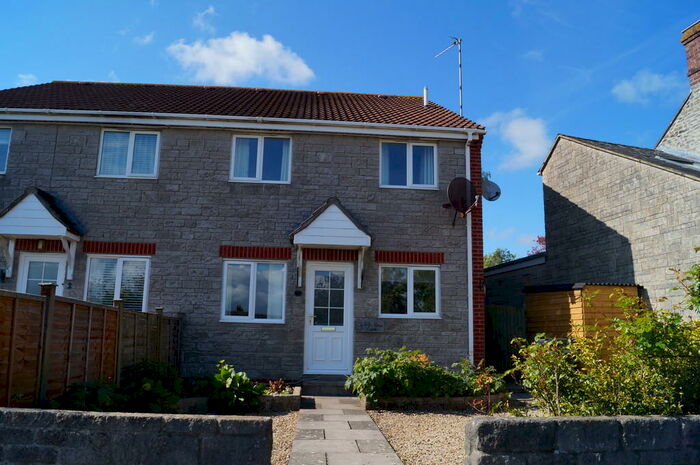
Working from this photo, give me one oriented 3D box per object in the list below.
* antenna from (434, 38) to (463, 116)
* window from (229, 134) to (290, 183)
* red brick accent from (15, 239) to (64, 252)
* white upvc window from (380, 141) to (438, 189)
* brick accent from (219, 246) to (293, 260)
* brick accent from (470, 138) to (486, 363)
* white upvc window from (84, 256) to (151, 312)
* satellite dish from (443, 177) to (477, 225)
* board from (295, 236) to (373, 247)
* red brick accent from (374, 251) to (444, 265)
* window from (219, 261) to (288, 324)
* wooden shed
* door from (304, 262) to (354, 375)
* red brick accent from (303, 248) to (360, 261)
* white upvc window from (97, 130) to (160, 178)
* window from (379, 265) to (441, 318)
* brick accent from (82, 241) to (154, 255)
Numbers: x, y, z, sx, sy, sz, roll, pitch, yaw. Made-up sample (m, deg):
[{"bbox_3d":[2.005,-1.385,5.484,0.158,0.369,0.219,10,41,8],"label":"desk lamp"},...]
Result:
[{"bbox_3d":[2.447,-3.559,12.877,0.350,2.280,1.050,9,-14,-35],"label":"antenna"},{"bbox_3d":[-1.746,-1.428,10.363,1.180,0.922,0.100,2,-8,-3],"label":"window"},{"bbox_3d":[-5.722,0.263,9.904,1.081,0.212,0.100,2,-8,-3],"label":"red brick accent"},{"bbox_3d":[1.171,-1.327,10.363,1.156,0.973,0.100,2,-11,-3],"label":"white upvc window"},{"bbox_3d":[-1.805,0.399,10.103,1.353,0.222,0.100,2,-8,-3],"label":"brick accent"},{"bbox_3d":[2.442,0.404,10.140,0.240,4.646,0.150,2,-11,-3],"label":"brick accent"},{"bbox_3d":[-4.376,1.042,9.884,1.185,1.168,0.100,2,-8,-3],"label":"white upvc window"},{"bbox_3d":[2.066,-0.608,9.796,0.660,0.880,0.570,9,-14,-35],"label":"satellite dish"},{"bbox_3d":[-0.310,0.163,9.412,1.378,0.145,0.040,2,-11,-3],"label":"board"},{"bbox_3d":[1.140,0.496,10.014,1.350,0.218,0.100,2,-11,-3],"label":"red brick accent"},{"bbox_3d":[-1.823,1.125,10.014,1.206,1.165,0.100,2,-8,-3],"label":"window"},{"bbox_3d":[4.653,2.118,10.615,1.155,2.010,2.281,3,-11,-8],"label":"wooden shed"},{"bbox_3d":[-0.396,1.623,10.027,0.917,2.117,0.100,2,-8,-3],"label":"door"},{"bbox_3d":[-0.374,0.442,10.177,1.081,0.227,0.100,2,-8,-3],"label":"red brick accent"},{"bbox_3d":[-4.302,-1.513,10.233,1.145,0.937,0.100,2,-8,-3],"label":"white upvc window"},{"bbox_3d":[1.130,1.116,9.882,1.180,0.987,0.100,2,-11,-3],"label":"window"},{"bbox_3d":[-4.253,0.300,9.734,1.350,0.218,0.100,2,-11,-3],"label":"brick accent"}]

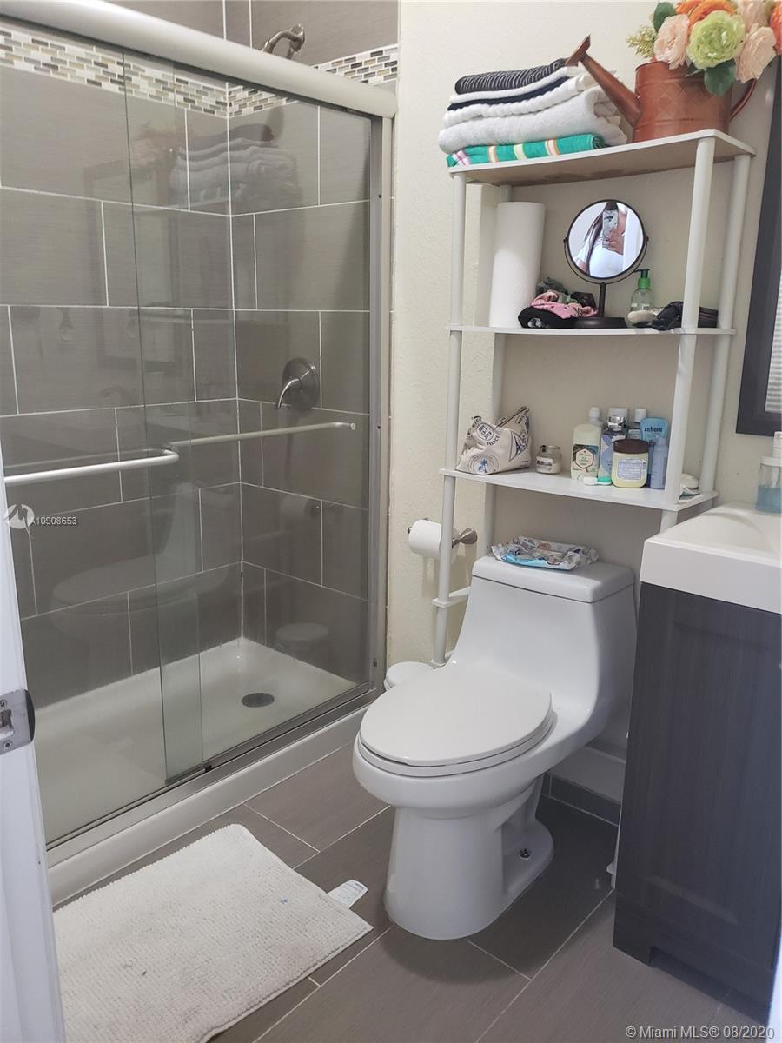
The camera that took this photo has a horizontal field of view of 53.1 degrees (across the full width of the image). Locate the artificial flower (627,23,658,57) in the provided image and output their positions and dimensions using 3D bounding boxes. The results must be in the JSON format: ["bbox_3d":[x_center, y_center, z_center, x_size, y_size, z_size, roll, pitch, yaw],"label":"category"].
[{"bbox_3d":[0.487,-0.931,1.516,0.060,0.068,0.062,-8,17,-30],"label":"artificial flower"}]

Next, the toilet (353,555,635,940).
[{"bbox_3d":[0.213,0.492,1.791,0.370,0.725,0.685,14,20,42],"label":"toilet"}]

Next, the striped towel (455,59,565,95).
[{"bbox_3d":[0.303,-0.942,1.664,0.285,0.058,0.175,13,19,40],"label":"striped towel"}]

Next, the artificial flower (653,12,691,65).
[{"bbox_3d":[0.523,-0.898,1.457,0.072,0.095,0.073,-12,19,-41],"label":"artificial flower"}]

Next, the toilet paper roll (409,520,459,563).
[{"bbox_3d":[0.122,0.054,2.197,0.102,0.100,0.100,13,19,40],"label":"toilet paper roll"}]

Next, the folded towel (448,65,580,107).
[{"bbox_3d":[0.316,-0.917,1.699,0.320,0.050,0.235,13,19,40],"label":"folded towel"}]

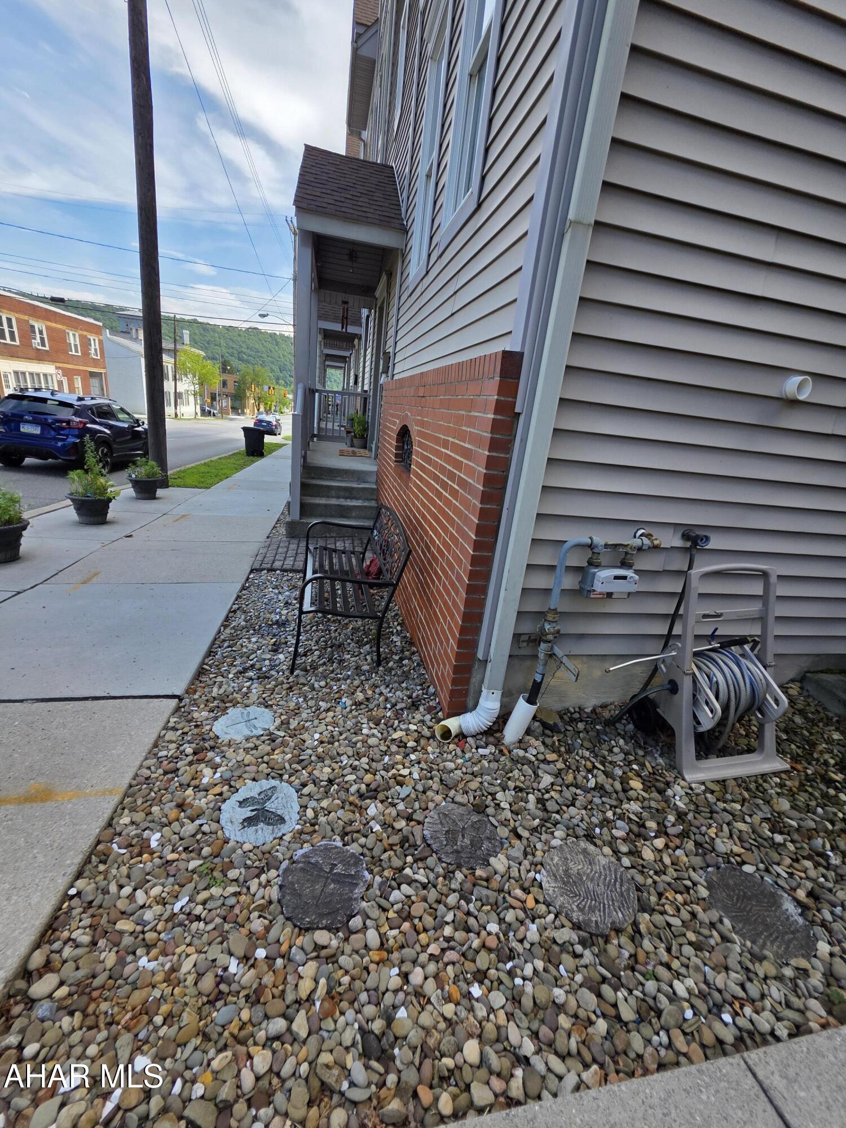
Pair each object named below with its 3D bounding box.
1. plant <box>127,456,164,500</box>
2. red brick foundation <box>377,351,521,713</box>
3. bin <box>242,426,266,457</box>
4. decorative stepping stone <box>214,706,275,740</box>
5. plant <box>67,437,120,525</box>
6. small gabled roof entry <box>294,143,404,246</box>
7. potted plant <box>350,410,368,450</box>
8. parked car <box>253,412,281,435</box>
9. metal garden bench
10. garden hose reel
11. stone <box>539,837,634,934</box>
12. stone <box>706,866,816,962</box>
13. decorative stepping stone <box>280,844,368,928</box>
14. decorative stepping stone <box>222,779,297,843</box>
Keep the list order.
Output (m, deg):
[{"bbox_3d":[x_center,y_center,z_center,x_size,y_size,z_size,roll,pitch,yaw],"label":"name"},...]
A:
[{"bbox_3d":[-4.375,-1.349,6.649,0.480,0.640,0.480,2,21,-13],"label":"plant"},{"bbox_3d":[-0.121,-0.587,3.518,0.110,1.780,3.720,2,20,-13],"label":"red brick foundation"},{"bbox_3d":[-6.387,-4.617,16.000,0.800,1.070,0.680,5,20,-5],"label":"bin"},{"bbox_3d":[-0.807,0.725,1.909,0.252,0.040,0.252,2,17,-13],"label":"decorative stepping stone"},{"bbox_3d":[-3.961,-0.986,5.031,0.510,1.000,0.500,2,21,-13],"label":"plant"},{"bbox_3d":[-0.988,-4.612,5.621,1.170,1.320,2.950,2,21,-13],"label":"small gabled roof entry"},{"bbox_3d":[-1.179,-2.516,7.962,0.340,0.700,0.340,2,21,-13],"label":"potted plant"},{"bbox_3d":[-12.902,-11.686,35.500,1.830,1.470,4.700,2,18,-13],"label":"parked car"},{"bbox_3d":[-0.517,0.039,2.891,0.620,0.840,1.300,2,17,-13],"label":"metal garden bench"},{"bbox_3d":[1.366,0.453,1.855,0.550,0.845,0.430,2,21,-13],"label":"garden hose reel"},{"bbox_3d":[0.528,1.028,1.350,0.305,0.040,0.305,2,17,-13],"label":"stone"},{"bbox_3d":[1.038,1.076,1.315,0.285,0.035,0.285,-1,18,-12],"label":"stone"},{"bbox_3d":[-0.295,0.967,1.268,0.260,0.040,0.260,2,17,-13],"label":"decorative stepping stone"},{"bbox_3d":[-0.571,0.875,1.482,0.262,0.040,0.262,2,17,-13],"label":"decorative stepping stone"}]

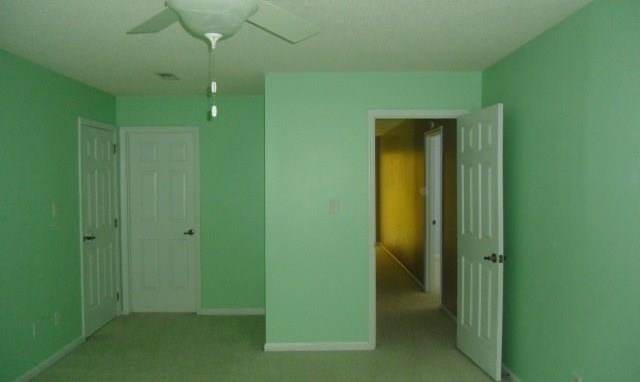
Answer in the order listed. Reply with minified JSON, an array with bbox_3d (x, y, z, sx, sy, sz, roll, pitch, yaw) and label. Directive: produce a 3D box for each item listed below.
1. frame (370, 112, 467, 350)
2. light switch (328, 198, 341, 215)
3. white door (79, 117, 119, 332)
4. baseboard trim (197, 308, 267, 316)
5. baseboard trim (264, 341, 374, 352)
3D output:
[{"bbox_3d":[0.864,0.350,4.440,0.860,2.104,0.125,0,2,0],"label":"frame"},{"bbox_3d":[0.128,0.141,4.378,0.086,0.125,0.012,0,2,0],"label":"light switch"},{"bbox_3d":[-2.280,0.353,5.112,0.110,2.104,0.873,0,2,0],"label":"white door"},{"bbox_3d":[-0.934,1.345,5.574,0.800,0.078,0.018,0,2,0],"label":"baseboard trim"},{"bbox_3d":[-0.020,1.371,4.407,0.920,0.076,0.018,0,2,0],"label":"baseboard trim"}]

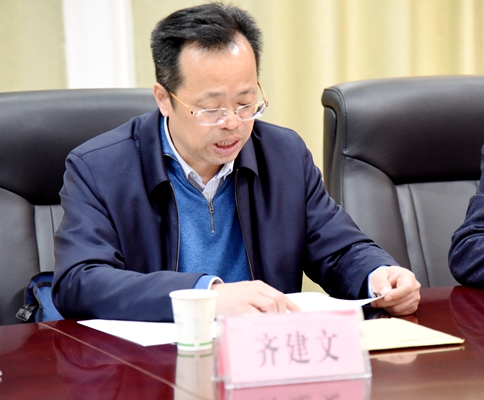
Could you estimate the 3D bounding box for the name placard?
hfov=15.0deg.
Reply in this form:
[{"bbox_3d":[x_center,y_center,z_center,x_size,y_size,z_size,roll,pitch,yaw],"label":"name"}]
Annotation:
[{"bbox_3d":[0.069,0.201,2.549,0.213,0.094,0.060,-3,7,-19],"label":"name placard"}]

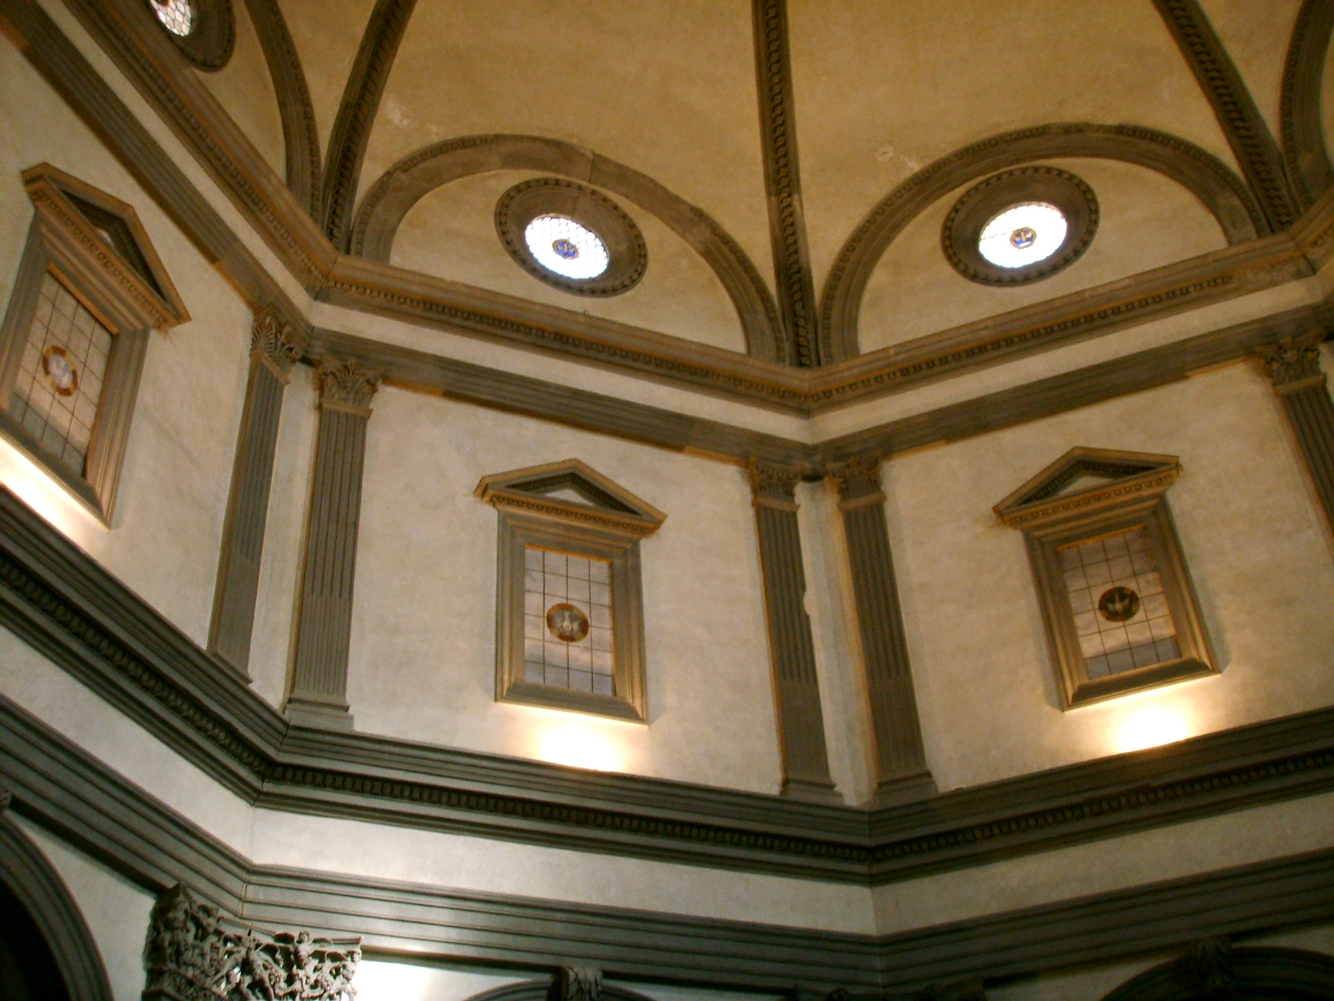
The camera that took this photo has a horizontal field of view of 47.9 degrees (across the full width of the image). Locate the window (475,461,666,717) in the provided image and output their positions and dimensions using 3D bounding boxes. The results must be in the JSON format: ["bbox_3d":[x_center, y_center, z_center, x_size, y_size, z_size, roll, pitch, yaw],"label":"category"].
[{"bbox_3d":[-0.700,0.636,11.994,1.610,2.369,0.239,12,-40,-20],"label":"window"}]

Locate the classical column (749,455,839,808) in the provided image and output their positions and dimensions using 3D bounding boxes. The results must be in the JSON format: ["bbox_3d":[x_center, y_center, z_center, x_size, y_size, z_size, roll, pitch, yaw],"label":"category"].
[{"bbox_3d":[1.030,1.056,12.618,0.520,3.349,0.193,12,-40,-20],"label":"classical column"}]

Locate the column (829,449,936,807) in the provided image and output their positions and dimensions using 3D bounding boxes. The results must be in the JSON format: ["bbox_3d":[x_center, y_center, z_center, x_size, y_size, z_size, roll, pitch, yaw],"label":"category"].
[{"bbox_3d":[1.802,1.040,12.652,0.520,3.335,0.193,-16,-39,15],"label":"column"}]

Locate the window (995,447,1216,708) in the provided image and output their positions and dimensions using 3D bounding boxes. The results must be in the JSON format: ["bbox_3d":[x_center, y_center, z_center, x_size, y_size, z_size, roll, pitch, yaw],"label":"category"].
[{"bbox_3d":[3.474,0.530,11.827,1.509,2.235,0.301,-16,-39,15],"label":"window"}]

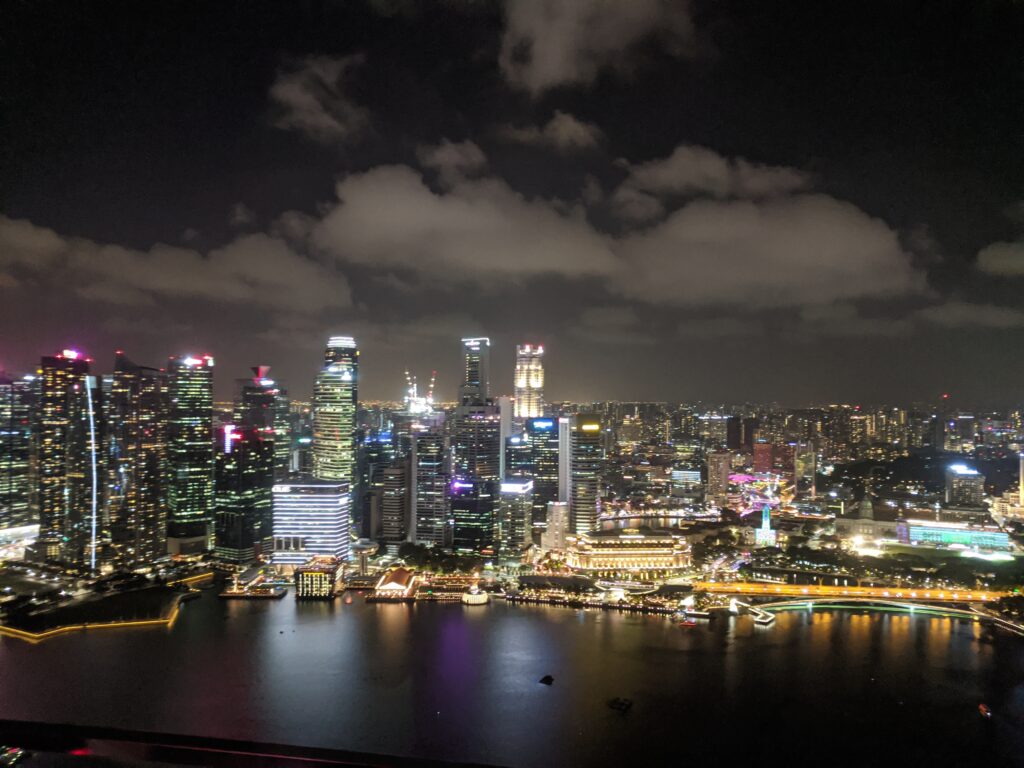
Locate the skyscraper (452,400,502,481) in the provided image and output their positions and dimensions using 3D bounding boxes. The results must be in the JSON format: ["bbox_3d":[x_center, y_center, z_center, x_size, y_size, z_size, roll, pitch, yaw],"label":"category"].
[{"bbox_3d":[-46.660,116.430,1010.240,42.000,186.000,42.000,1,-1,-40],"label":"skyscraper"}]

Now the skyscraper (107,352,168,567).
[{"bbox_3d":[-422.840,87.160,870.700,58.000,240.000,34.000,0,-1,-22],"label":"skyscraper"}]

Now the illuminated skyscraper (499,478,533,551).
[{"bbox_3d":[4.590,162.130,929.490,32.000,92.000,42.000,0,-1,15],"label":"illuminated skyscraper"}]

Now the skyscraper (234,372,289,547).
[{"bbox_3d":[-381.570,94.250,1164.740,55.000,245.000,54.000,0,-1,20],"label":"skyscraper"}]

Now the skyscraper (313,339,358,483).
[{"bbox_3d":[-226.980,79.640,986.940,48.000,270.000,44.000,0,-1,0],"label":"skyscraper"}]

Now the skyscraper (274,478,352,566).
[{"bbox_3d":[-220.290,158.830,849.530,71.000,96.000,48.000,0,-1,2],"label":"skyscraper"}]

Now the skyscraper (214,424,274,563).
[{"bbox_3d":[-323.880,137.500,928.090,38.000,152.000,58.000,0,-1,15],"label":"skyscraper"}]

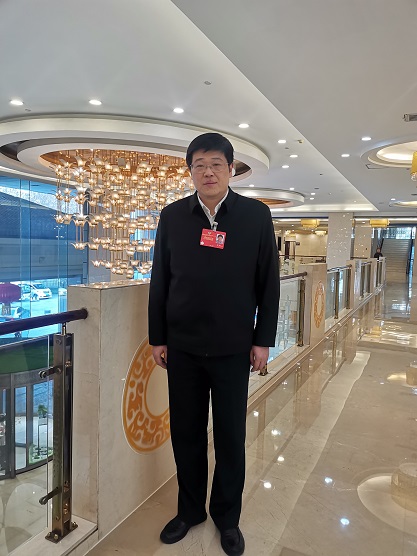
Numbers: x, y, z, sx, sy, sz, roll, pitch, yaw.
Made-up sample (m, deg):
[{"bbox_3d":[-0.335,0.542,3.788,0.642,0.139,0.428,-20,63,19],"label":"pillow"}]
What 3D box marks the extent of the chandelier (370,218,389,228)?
[{"bbox_3d":[8.517,-2.715,20.800,0.860,0.500,0.860,4,5,27],"label":"chandelier"}]

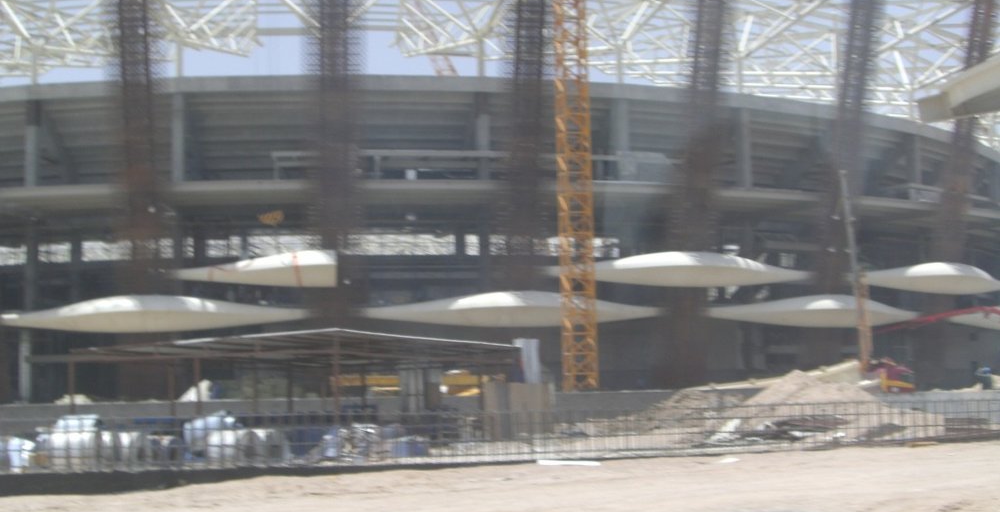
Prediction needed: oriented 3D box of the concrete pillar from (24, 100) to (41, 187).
[{"bbox_3d":[-37.852,-9.119,128.648,0.900,7.535,0.900,-2,-6,9],"label":"concrete pillar"}]

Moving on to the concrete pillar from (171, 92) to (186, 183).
[{"bbox_3d":[-25.777,-9.527,127.591,0.900,7.802,0.900,-1,-5,1],"label":"concrete pillar"}]

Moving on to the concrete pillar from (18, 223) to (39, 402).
[{"bbox_3d":[-37.157,4.806,125.217,0.950,14.832,0.950,-2,-6,8],"label":"concrete pillar"}]

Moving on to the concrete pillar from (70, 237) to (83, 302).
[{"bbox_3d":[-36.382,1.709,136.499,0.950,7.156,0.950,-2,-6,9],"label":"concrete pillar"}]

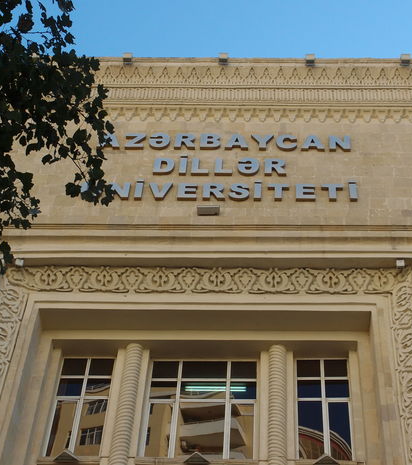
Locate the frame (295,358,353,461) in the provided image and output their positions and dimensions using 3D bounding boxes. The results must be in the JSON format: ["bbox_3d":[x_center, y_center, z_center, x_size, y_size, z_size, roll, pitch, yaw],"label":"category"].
[{"bbox_3d":[2.111,3.167,19.200,0.990,2.370,0.100,0,-49,4],"label":"frame"}]

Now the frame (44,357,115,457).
[{"bbox_3d":[-2.255,3.162,19.482,1.000,2.330,0.100,0,-49,4],"label":"frame"}]

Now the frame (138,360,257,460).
[{"bbox_3d":[-0.076,3.178,19.326,2.010,2.310,0.100,0,-49,4],"label":"frame"}]

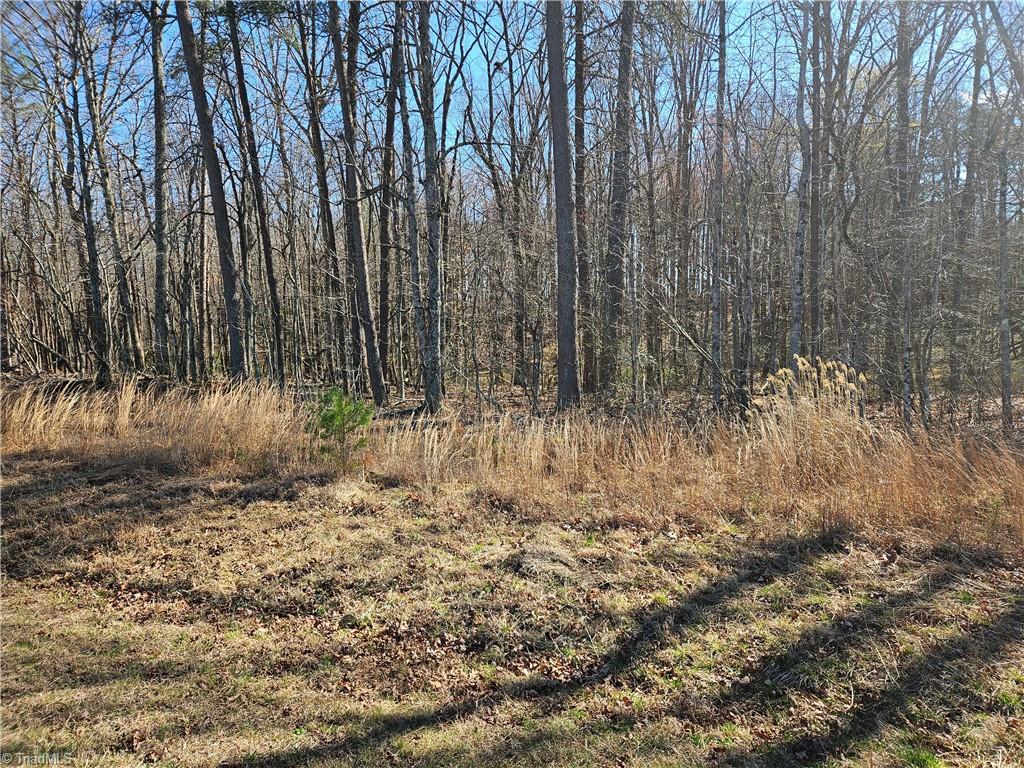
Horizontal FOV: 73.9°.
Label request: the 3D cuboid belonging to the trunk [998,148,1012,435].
[{"bbox_3d":[9.277,-1.706,12.790,0.170,5.370,0.170,-3,2,0],"label":"trunk"}]

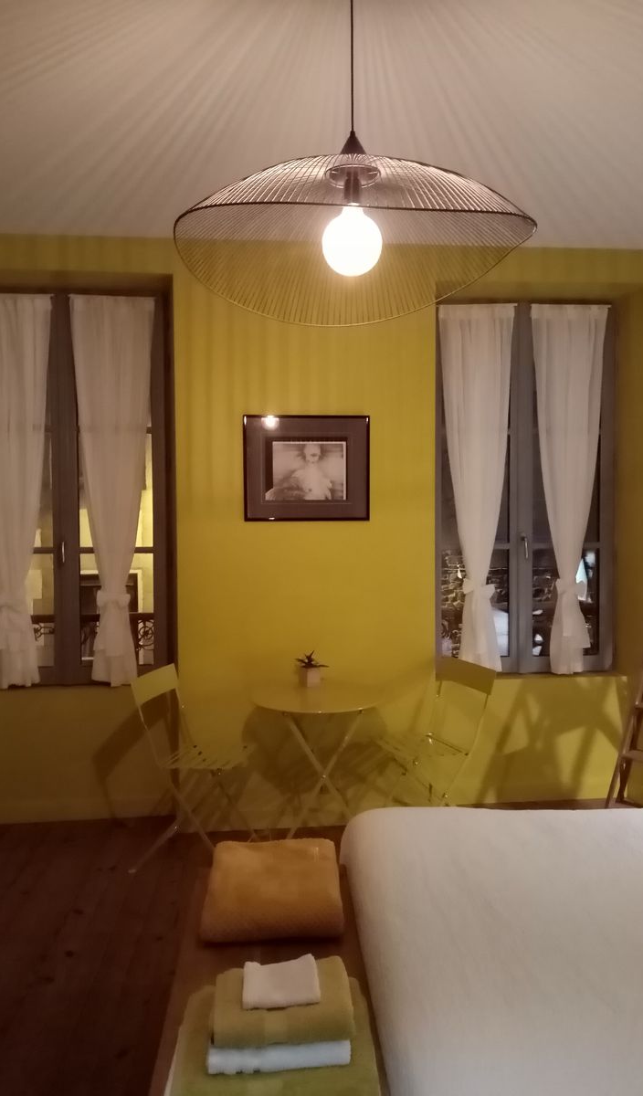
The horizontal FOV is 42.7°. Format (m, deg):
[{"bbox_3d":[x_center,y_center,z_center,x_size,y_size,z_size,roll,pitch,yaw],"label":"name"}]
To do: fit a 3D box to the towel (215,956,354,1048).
[{"bbox_3d":[-0.074,0.850,1.562,0.247,0.065,0.175,-1,2,-6],"label":"towel"}]

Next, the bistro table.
[{"bbox_3d":[-0.022,1.022,3.741,0.590,0.715,0.590,-1,2,-6],"label":"bistro table"}]

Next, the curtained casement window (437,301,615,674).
[{"bbox_3d":[1.067,-0.313,4.425,1.024,1.977,0.080,-1,2,-6],"label":"curtained casement window"}]

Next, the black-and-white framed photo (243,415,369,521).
[{"bbox_3d":[-0.069,-0.379,3.949,0.601,0.506,0.024,-1,2,-6],"label":"black-and-white framed photo"}]

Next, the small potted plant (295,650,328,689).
[{"bbox_3d":[-0.050,0.574,3.907,0.155,0.169,0.145,-1,2,-6],"label":"small potted plant"}]

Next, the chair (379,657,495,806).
[{"bbox_3d":[0.511,0.963,3.832,0.450,0.820,0.420,-1,2,-23],"label":"chair"}]

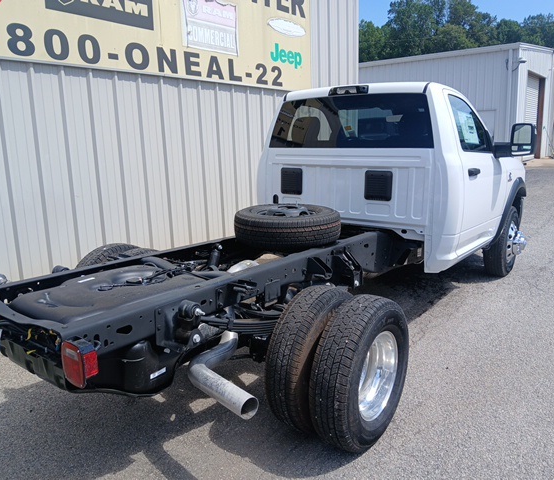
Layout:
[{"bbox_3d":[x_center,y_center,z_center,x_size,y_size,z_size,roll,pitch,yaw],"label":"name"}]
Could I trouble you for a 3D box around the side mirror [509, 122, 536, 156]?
[{"bbox_3d":[2.338,-0.953,4.559,0.215,0.325,0.150,9,14,39],"label":"side mirror"}]

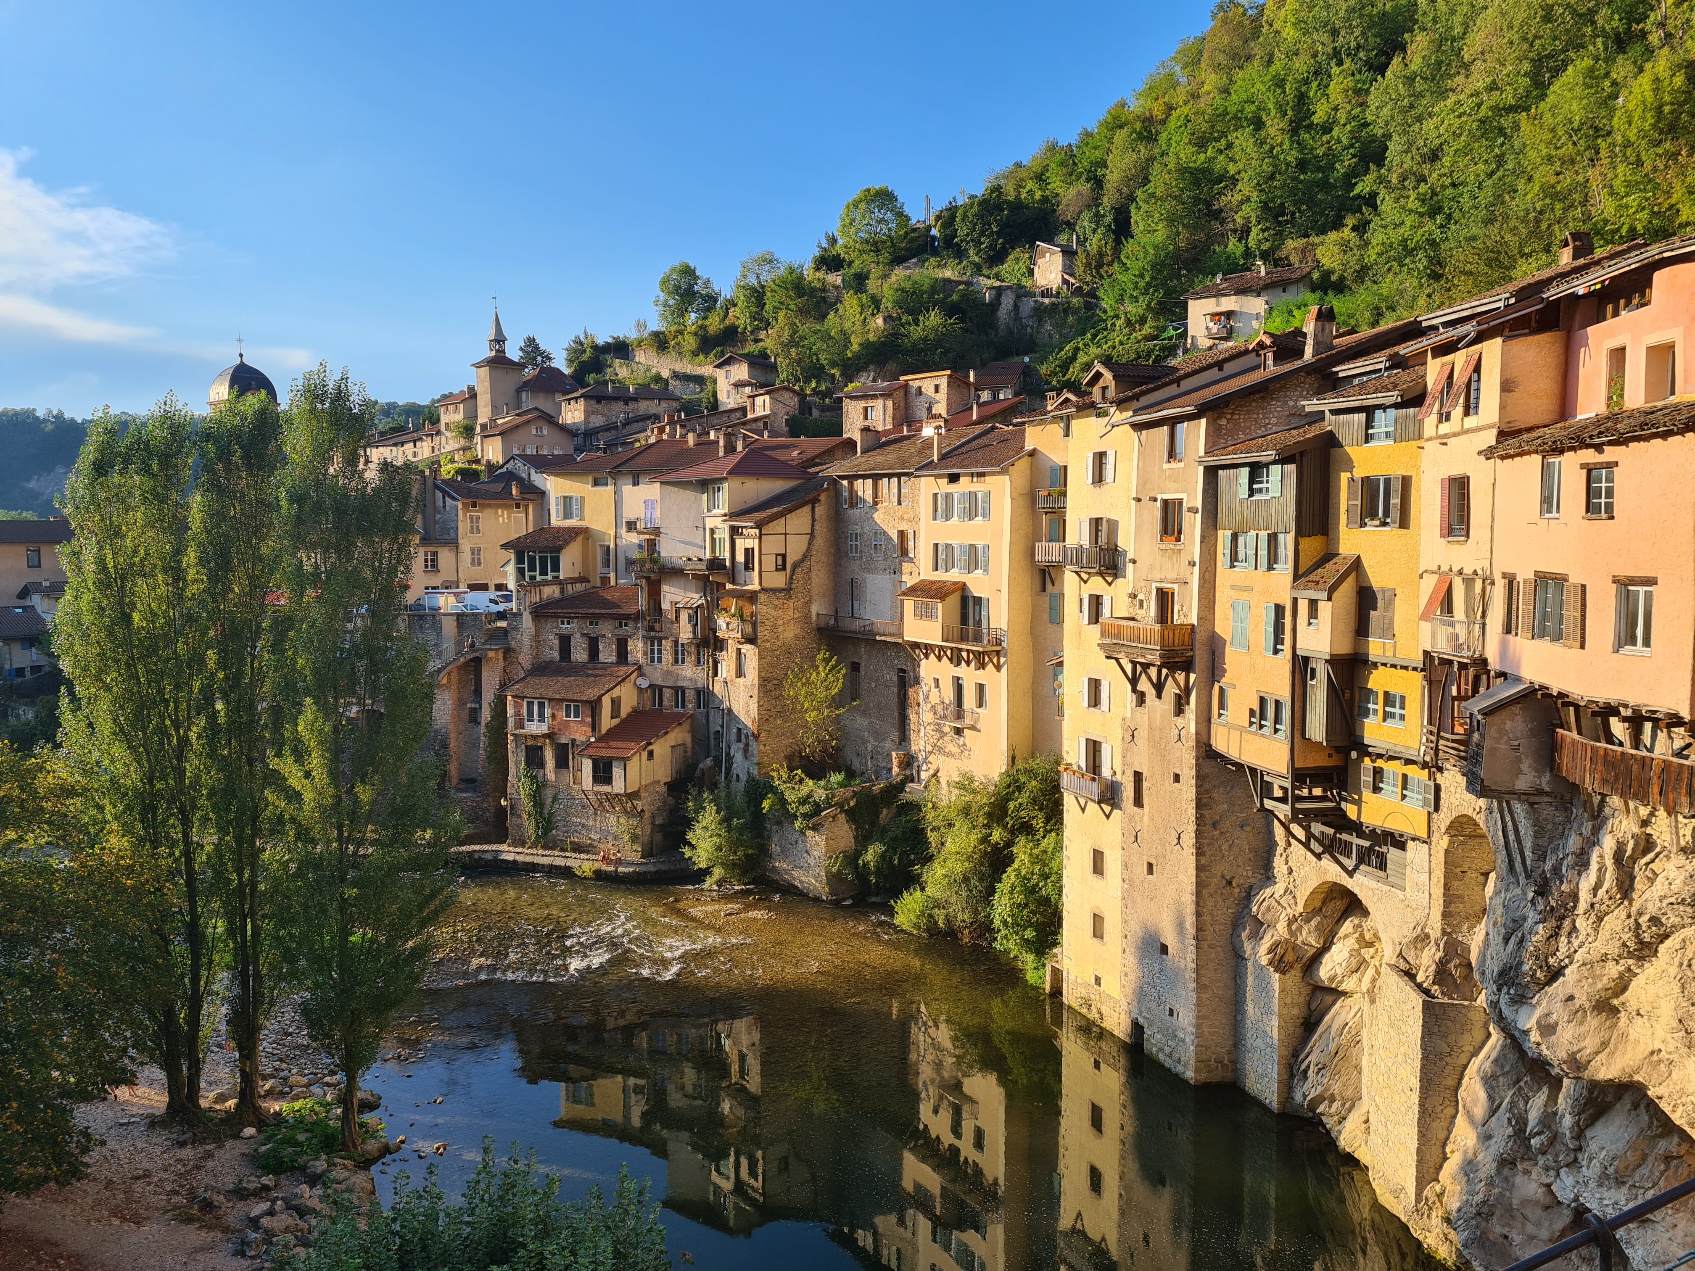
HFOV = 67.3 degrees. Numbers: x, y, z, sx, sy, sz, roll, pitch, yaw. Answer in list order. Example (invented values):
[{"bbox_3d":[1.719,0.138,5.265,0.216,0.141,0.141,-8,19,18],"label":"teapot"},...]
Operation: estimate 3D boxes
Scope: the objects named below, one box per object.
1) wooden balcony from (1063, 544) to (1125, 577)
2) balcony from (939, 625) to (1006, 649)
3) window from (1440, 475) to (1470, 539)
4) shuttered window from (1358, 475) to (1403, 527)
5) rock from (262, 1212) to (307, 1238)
[{"bbox_3d":[9.423,-2.989,49.422,0.791,0.998,2.578,-2,4,-21],"label":"wooden balcony"},{"bbox_3d":[6.486,0.074,67.097,1.231,0.985,3.376,-3,5,-33],"label":"balcony"},{"bbox_3d":[15.816,-3.318,33.148,0.200,1.599,1.690,0,4,2],"label":"window"},{"bbox_3d":[16.693,-4.220,40.173,0.246,1.625,2.068,-1,5,-13],"label":"shuttered window"},{"bbox_3d":[-16.048,16.717,36.160,1.133,0.492,0.788,0,5,0],"label":"rock"}]

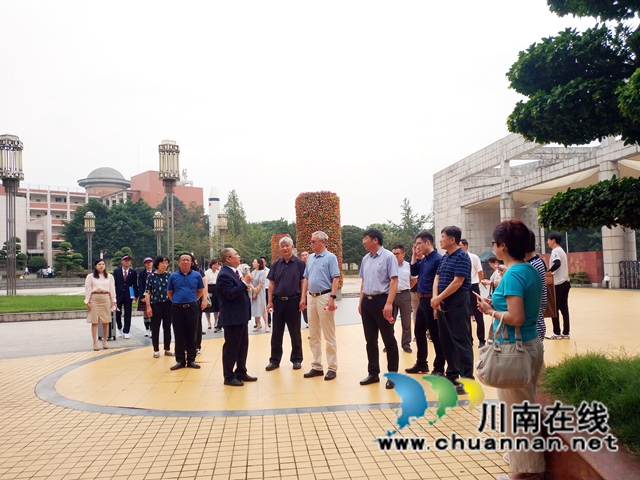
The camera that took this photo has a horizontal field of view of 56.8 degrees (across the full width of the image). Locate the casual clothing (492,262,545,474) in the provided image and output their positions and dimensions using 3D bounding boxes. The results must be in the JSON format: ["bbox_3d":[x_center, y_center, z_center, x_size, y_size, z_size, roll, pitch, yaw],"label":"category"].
[{"bbox_3d":[1.225,0.774,3.650,0.300,1.230,0.420,-3,-3,25],"label":"casual clothing"}]

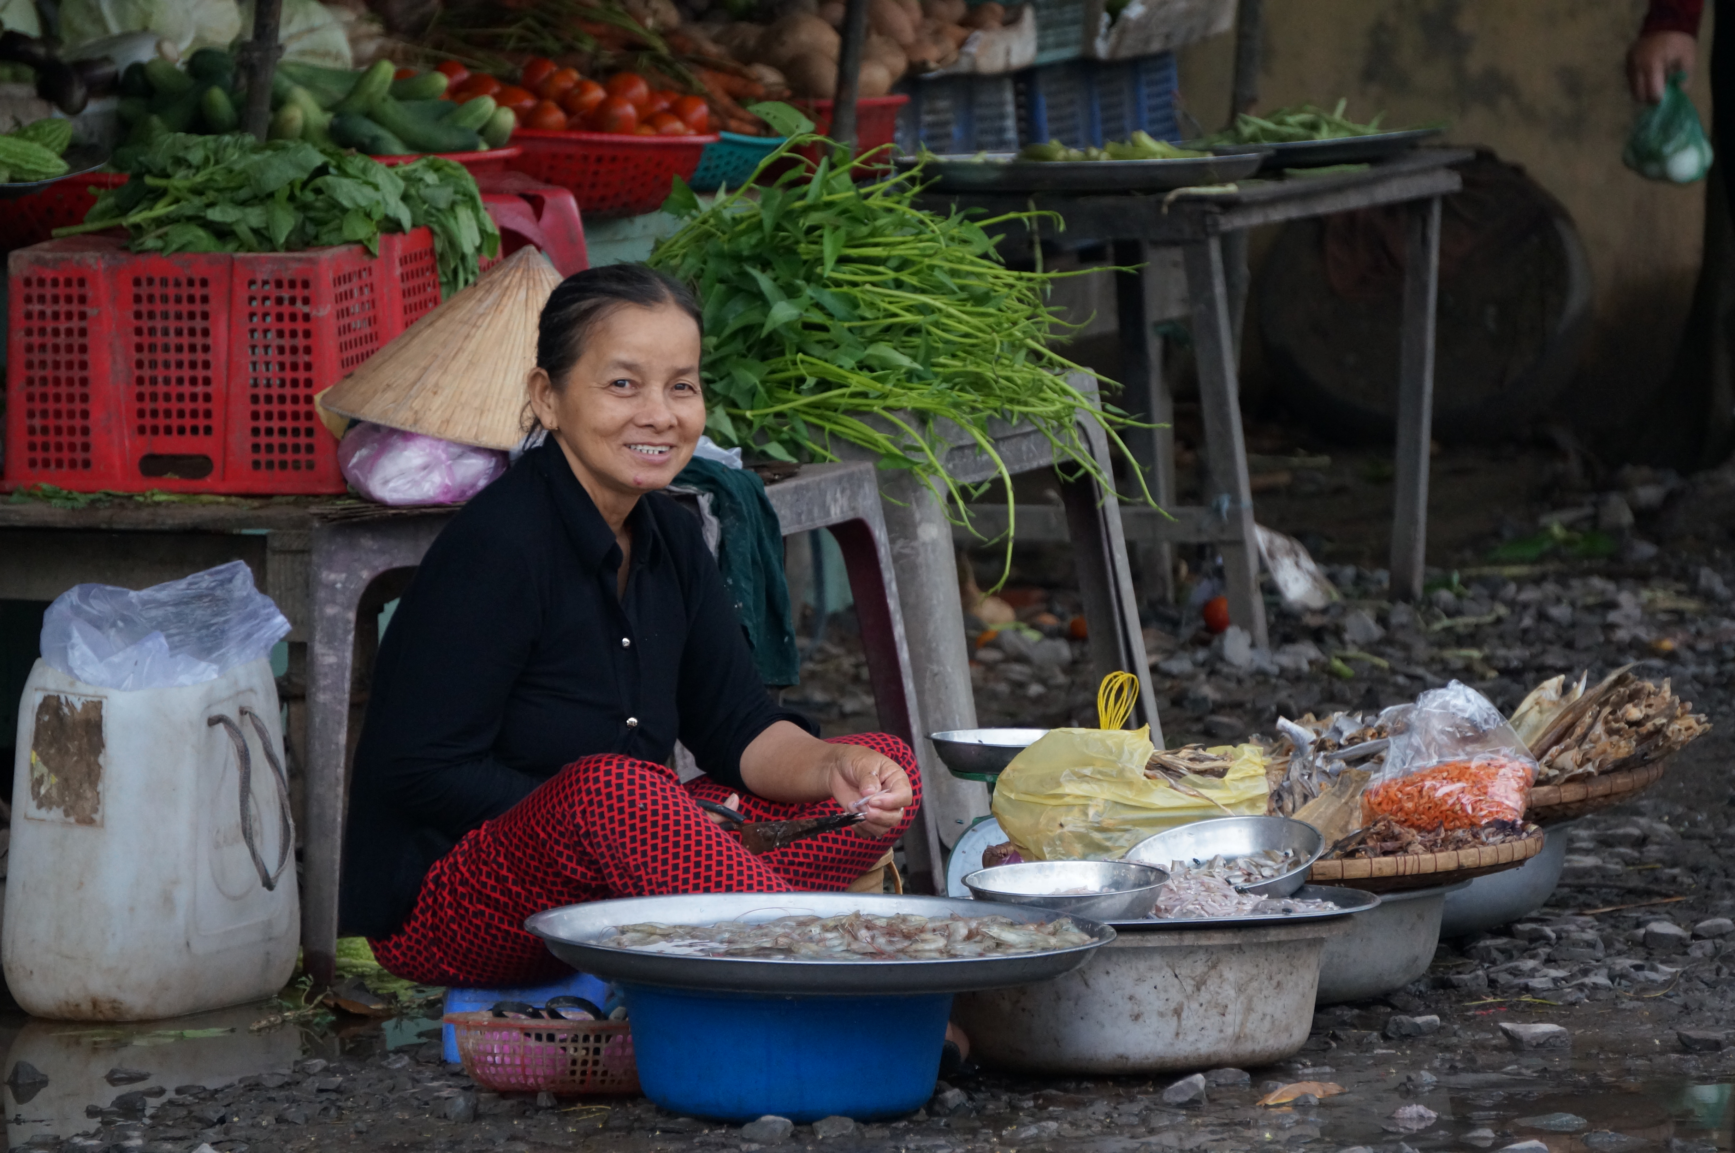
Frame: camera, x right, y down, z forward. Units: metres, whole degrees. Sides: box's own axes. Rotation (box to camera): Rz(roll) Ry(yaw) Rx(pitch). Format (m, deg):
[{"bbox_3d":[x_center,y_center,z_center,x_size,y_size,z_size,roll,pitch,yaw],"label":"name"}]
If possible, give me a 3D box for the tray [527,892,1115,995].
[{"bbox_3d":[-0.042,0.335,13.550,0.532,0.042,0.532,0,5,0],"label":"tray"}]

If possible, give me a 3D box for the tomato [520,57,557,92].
[{"bbox_3d":[-0.383,-0.583,17.500,0.045,0.043,0.045,-1,5,0],"label":"tomato"}]

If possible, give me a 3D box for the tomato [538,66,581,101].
[{"bbox_3d":[-0.377,-0.600,18.300,0.056,0.052,0.056,0,5,0],"label":"tomato"}]

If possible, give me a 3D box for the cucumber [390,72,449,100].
[{"bbox_3d":[-0.542,-0.584,17.900,0.125,0.034,0.034,-12,0,20],"label":"cucumber"}]

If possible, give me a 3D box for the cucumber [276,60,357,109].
[{"bbox_3d":[-0.559,-0.504,15.420,0.130,0.040,0.040,15,7,9],"label":"cucumber"}]

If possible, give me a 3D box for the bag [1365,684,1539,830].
[{"bbox_3d":[0.587,0.180,15.150,0.175,0.150,0.140,-1,5,0],"label":"bag"}]

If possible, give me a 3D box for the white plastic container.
[{"bbox_3d":[-0.683,0.243,14.320,0.230,0.335,0.225,3,6,32],"label":"white plastic container"}]

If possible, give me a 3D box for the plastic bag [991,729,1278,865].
[{"bbox_3d":[0.262,0.219,14.920,0.280,0.140,0.220,0,5,0],"label":"plastic bag"}]

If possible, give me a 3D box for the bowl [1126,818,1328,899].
[{"bbox_3d":[0.351,0.295,14.689,0.200,0.052,0.200,-7,20,2],"label":"bowl"}]

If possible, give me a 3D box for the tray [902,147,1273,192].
[{"bbox_3d":[0.264,-0.497,18.350,0.460,0.040,0.460,0,5,0],"label":"tray"}]

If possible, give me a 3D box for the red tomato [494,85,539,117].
[{"bbox_3d":[-0.407,-0.551,17.450,0.051,0.042,0.047,-1,5,0],"label":"red tomato"}]

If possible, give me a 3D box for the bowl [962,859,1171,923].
[{"bbox_3d":[0.187,0.295,14.100,0.194,0.043,0.194,0,5,0],"label":"bowl"}]

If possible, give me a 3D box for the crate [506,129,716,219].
[{"bbox_3d":[-0.306,-0.492,18.300,0.270,0.098,0.270,0,5,0],"label":"crate"}]

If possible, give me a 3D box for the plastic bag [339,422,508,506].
[{"bbox_3d":[-0.431,-0.115,14.600,0.170,0.090,0.145,0,5,0],"label":"plastic bag"}]

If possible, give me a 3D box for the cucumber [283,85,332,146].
[{"bbox_3d":[-0.567,-0.465,15.350,0.037,0.115,0.037,-5,-35,-46],"label":"cucumber"}]

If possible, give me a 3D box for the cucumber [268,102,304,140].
[{"bbox_3d":[-0.661,-0.521,17.150,0.042,0.046,0.110,0,5,6],"label":"cucumber"}]

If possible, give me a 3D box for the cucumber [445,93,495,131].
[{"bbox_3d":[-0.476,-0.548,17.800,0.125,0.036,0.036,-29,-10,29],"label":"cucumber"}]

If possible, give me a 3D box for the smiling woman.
[{"bbox_3d":[-0.219,0.075,14.650,0.470,0.730,0.580,-6,7,-44],"label":"smiling woman"}]

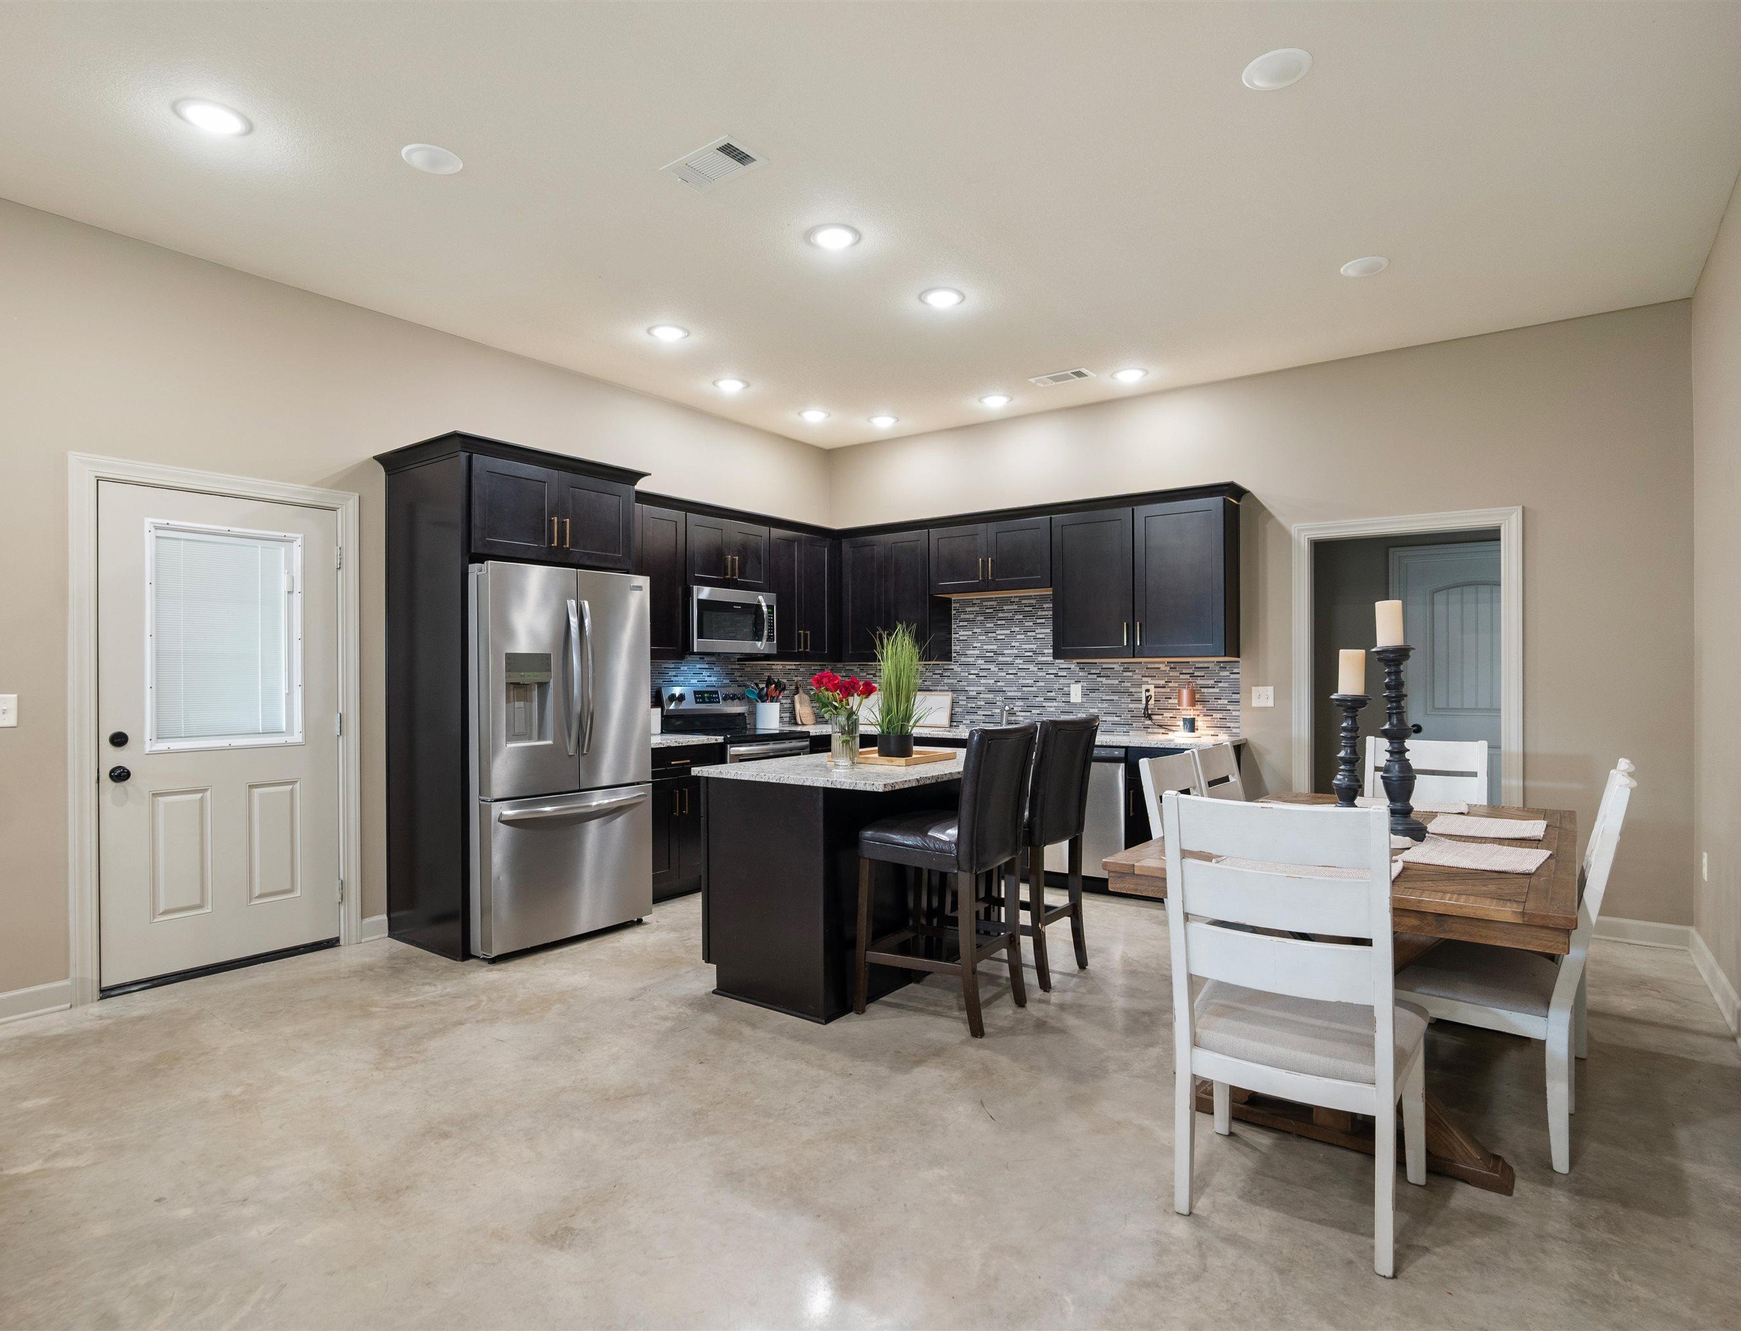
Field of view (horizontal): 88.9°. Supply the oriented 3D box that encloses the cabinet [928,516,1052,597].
[{"bbox_3d":[0.876,-0.703,5.923,0.900,0.455,0.335,0,0,36],"label":"cabinet"}]

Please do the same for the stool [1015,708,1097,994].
[{"bbox_3d":[0.646,0.780,3.862,0.550,1.100,0.460,0,0,37],"label":"stool"}]

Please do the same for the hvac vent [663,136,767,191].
[{"bbox_3d":[-0.544,-1.722,3.070,0.350,0.020,0.195,0,0,38],"label":"hvac vent"}]

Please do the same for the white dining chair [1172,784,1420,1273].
[{"bbox_3d":[1.054,0.816,2.195,0.510,1.030,0.630,0,0,35],"label":"white dining chair"}]

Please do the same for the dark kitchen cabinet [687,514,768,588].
[{"bbox_3d":[-1.028,-0.706,5.808,0.335,0.450,0.740,0,0,38],"label":"dark kitchen cabinet"}]

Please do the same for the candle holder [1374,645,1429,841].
[{"bbox_3d":[1.796,0.252,3.026,0.175,0.636,0.175,0,0,38],"label":"candle holder"}]

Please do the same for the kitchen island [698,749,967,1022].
[{"bbox_3d":[0.060,0.875,3.892,0.945,0.910,1.355,0,0,37],"label":"kitchen island"}]

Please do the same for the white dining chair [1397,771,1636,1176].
[{"bbox_3d":[1.833,0.817,2.604,0.620,1.026,0.510,0,0,39],"label":"white dining chair"}]

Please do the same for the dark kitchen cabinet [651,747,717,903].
[{"bbox_3d":[-1.314,0.893,5.265,0.630,0.875,0.640,0,0,37],"label":"dark kitchen cabinet"}]

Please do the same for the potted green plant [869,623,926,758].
[{"bbox_3d":[0.119,0.103,3.858,0.230,0.575,0.220,0,0,0],"label":"potted green plant"}]

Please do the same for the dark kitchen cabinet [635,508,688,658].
[{"bbox_3d":[-1.458,-0.509,5.362,0.325,0.930,0.630,0,0,38],"label":"dark kitchen cabinet"}]

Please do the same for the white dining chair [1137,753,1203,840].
[{"bbox_3d":[1.252,0.825,2.960,0.600,1.010,0.470,0,0,37],"label":"white dining chair"}]

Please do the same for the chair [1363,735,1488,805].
[{"bbox_3d":[2.237,0.816,3.606,0.500,1.025,0.620,0,0,35],"label":"chair"}]

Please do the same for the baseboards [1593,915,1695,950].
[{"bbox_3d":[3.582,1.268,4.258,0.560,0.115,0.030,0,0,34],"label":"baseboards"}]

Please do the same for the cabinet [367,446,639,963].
[{"bbox_3d":[-1.797,0.155,4.543,0.760,2.350,1.055,0,0,37],"label":"cabinet"}]

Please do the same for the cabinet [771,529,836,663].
[{"bbox_3d":[-0.599,-0.511,6.474,0.325,0.930,0.685,0,0,38],"label":"cabinet"}]

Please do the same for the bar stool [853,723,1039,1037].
[{"bbox_3d":[0.320,0.780,3.425,0.550,1.100,0.460,0,0,37],"label":"bar stool"}]

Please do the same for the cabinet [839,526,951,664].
[{"bbox_3d":[0.192,-0.490,6.627,0.790,0.920,0.335,0,0,37],"label":"cabinet"}]

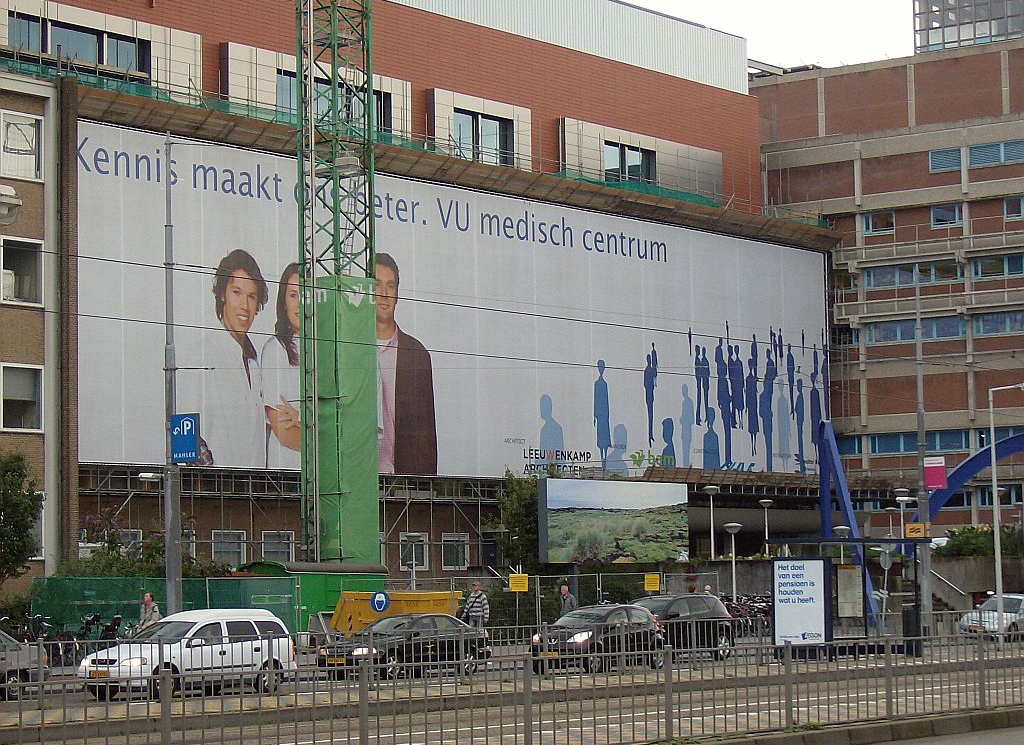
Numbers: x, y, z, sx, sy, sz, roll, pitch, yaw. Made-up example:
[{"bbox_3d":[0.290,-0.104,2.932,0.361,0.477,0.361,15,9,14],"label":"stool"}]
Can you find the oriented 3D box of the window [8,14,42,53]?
[{"bbox_3d":[-19.296,-12.983,99.602,0.200,2.500,1.900,-5,-6,37],"label":"window"}]

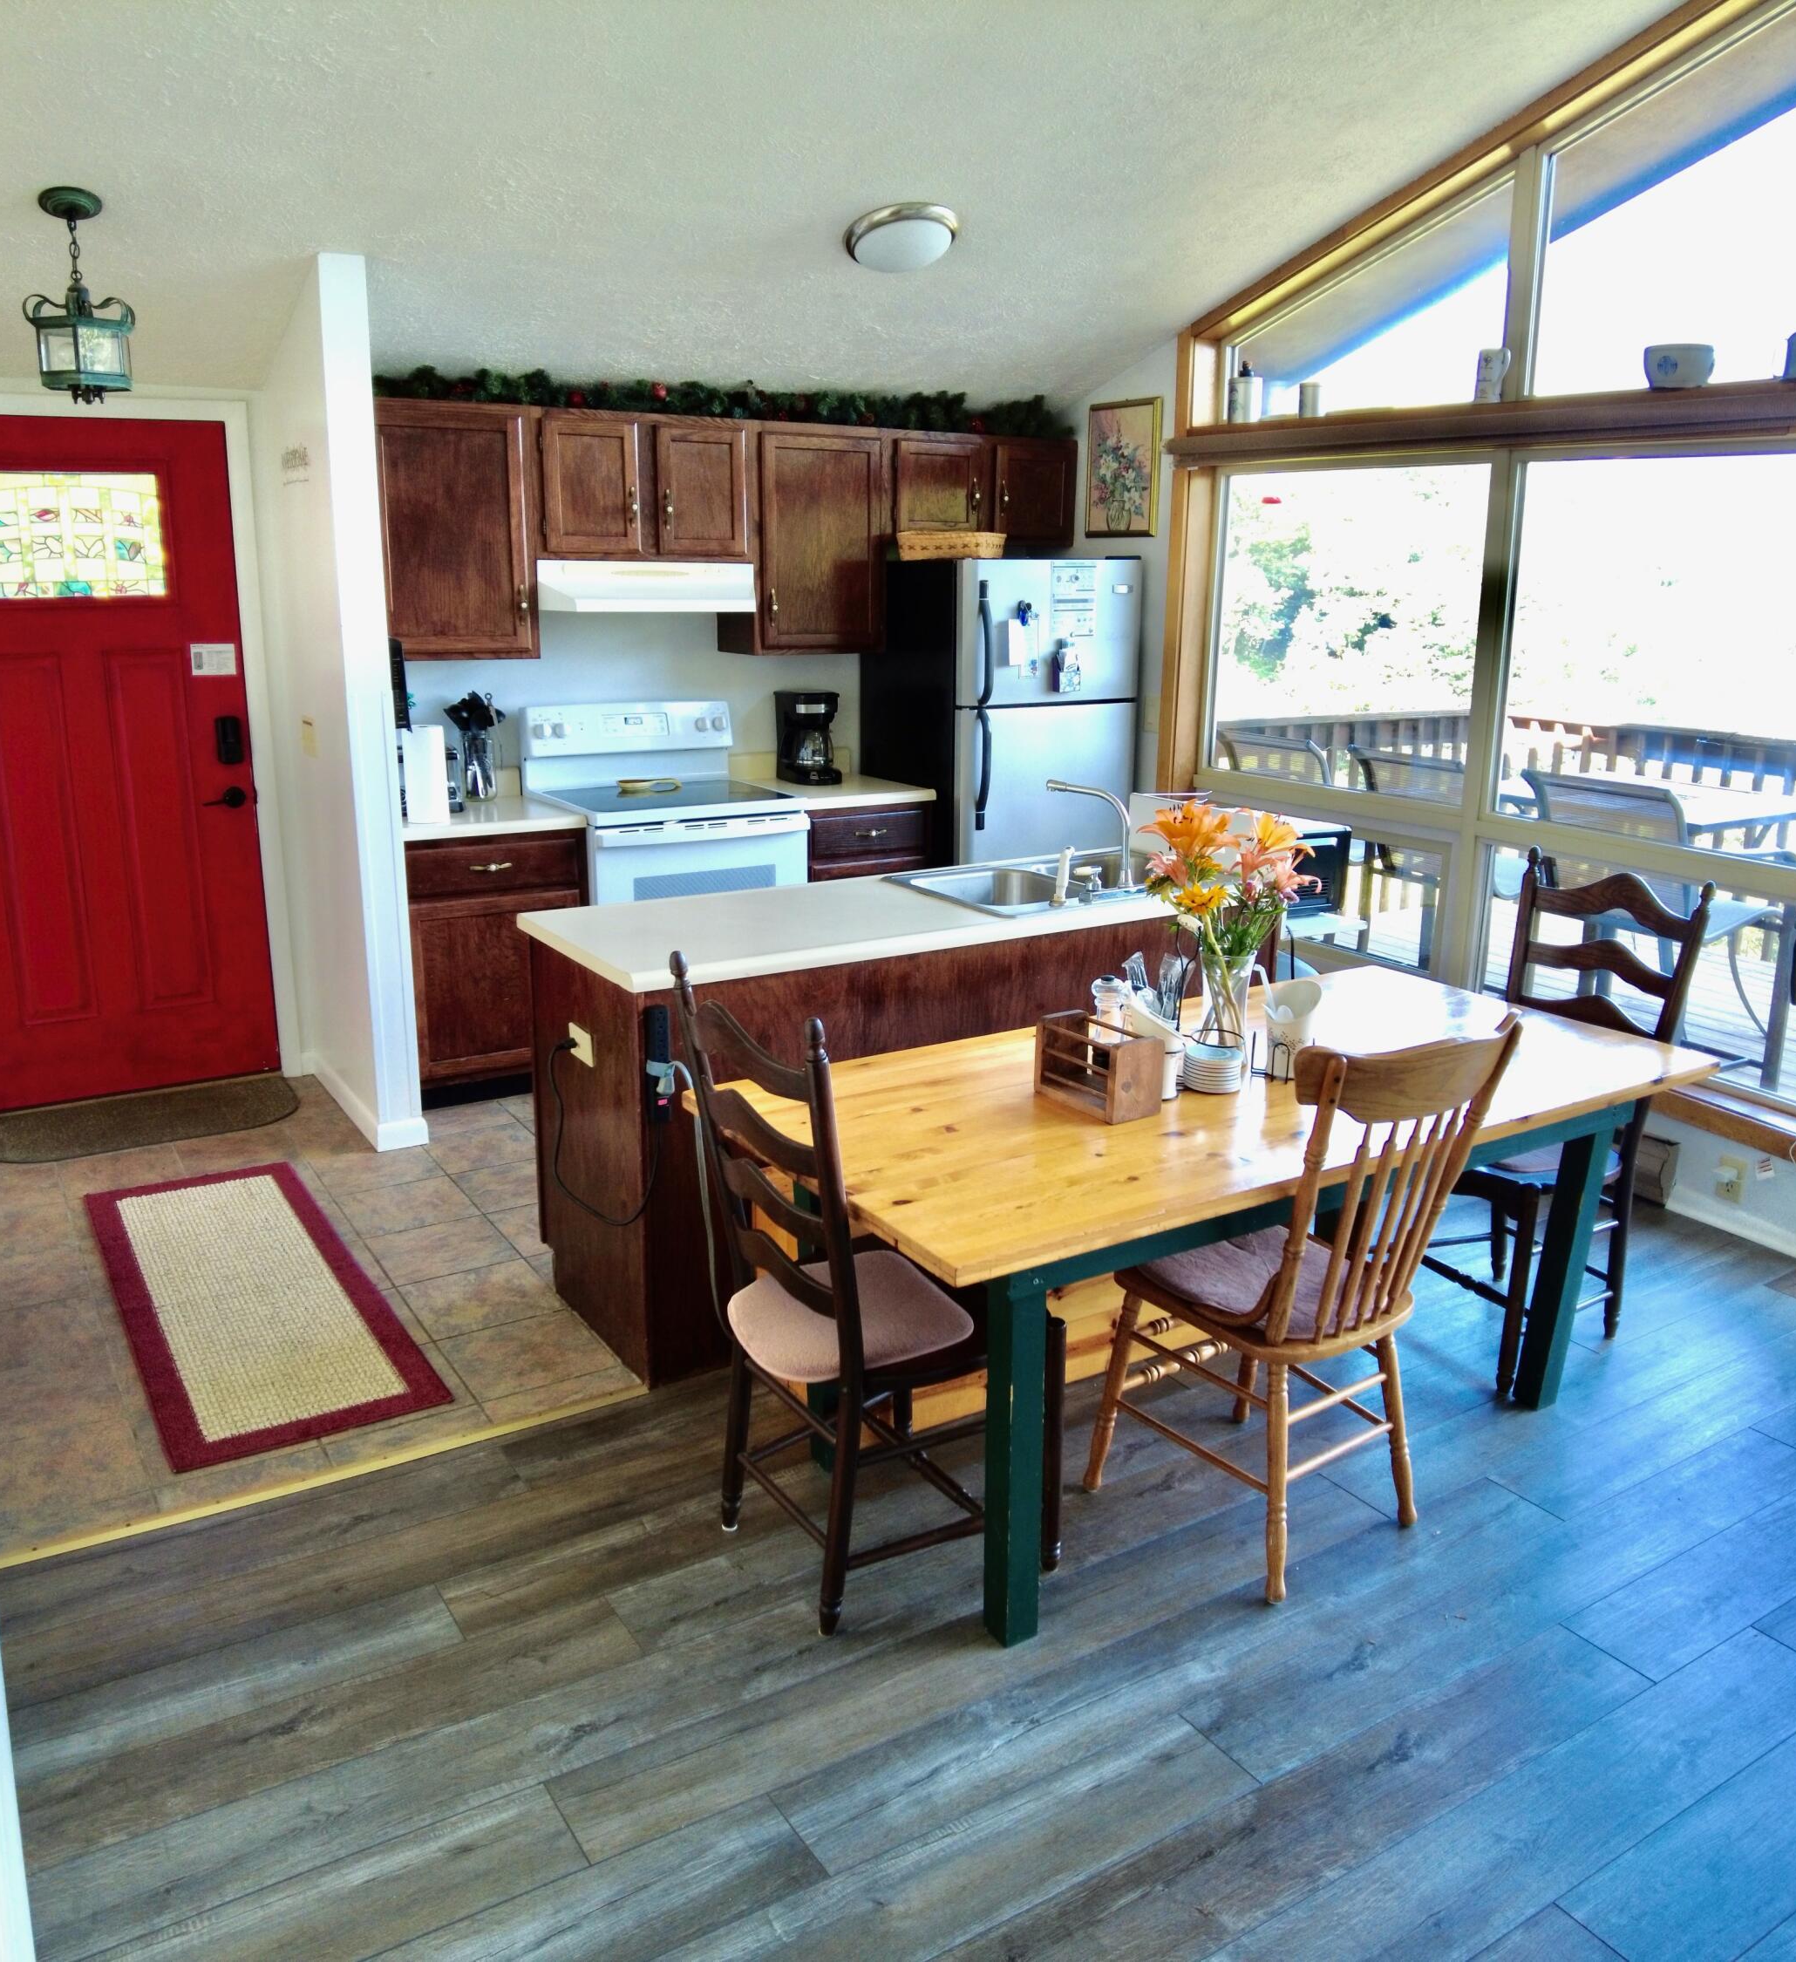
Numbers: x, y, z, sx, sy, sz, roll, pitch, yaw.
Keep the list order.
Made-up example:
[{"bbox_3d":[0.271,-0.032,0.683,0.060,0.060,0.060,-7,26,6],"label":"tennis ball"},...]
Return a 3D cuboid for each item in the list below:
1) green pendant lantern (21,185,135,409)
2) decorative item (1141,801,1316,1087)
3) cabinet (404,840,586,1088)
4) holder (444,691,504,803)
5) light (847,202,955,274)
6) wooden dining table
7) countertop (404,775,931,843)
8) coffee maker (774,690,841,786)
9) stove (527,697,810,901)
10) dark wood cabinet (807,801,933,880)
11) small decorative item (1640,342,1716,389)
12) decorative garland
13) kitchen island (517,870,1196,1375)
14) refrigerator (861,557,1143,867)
[{"bbox_3d":[-1.913,-1.579,3.530,0.220,0.450,0.220,-8,17,-31],"label":"green pendant lantern"},{"bbox_3d":[0.641,-0.094,2.938,0.340,0.505,0.320,4,15,11],"label":"decorative item"},{"bbox_3d":[-1.403,-0.107,4.955,0.610,0.845,0.610,-9,18,-32],"label":"cabinet"},{"bbox_3d":[-1.409,-0.779,5.047,0.190,0.360,0.170,-8,17,-31],"label":"holder"},{"bbox_3d":[0.015,-2.053,4.229,0.325,0.095,0.325,-10,2,0],"label":"light"},{"bbox_3d":[0.610,0.533,2.932,1.824,0.744,0.859,-8,17,-32],"label":"wooden dining table"},{"bbox_3d":[-0.842,-0.605,5.193,1.910,0.045,0.635,-8,17,-31],"label":"countertop"},{"bbox_3d":[-0.333,-0.906,5.620,0.180,0.325,0.240,-6,17,-24],"label":"coffee maker"},{"bbox_3d":[-0.794,-0.327,5.250,0.765,1.200,0.680,-9,18,-32],"label":"stove"},{"bbox_3d":[-0.264,-0.273,5.679,0.485,0.855,0.610,-9,18,-32],"label":"dark wood cabinet"},{"bbox_3d":[1.982,-1.559,3.829,0.145,0.107,0.140,-8,17,-31],"label":"small decorative item"},{"bbox_3d":[-0.509,-1.946,5.127,2.680,0.130,0.190,-8,17,-31],"label":"decorative garland"},{"bbox_3d":[0.046,0.252,3.652,1.720,0.914,0.650,-8,17,-31],"label":"kitchen island"},{"bbox_3d":[0.365,-0.733,5.850,0.825,1.720,0.720,-9,18,-32],"label":"refrigerator"}]

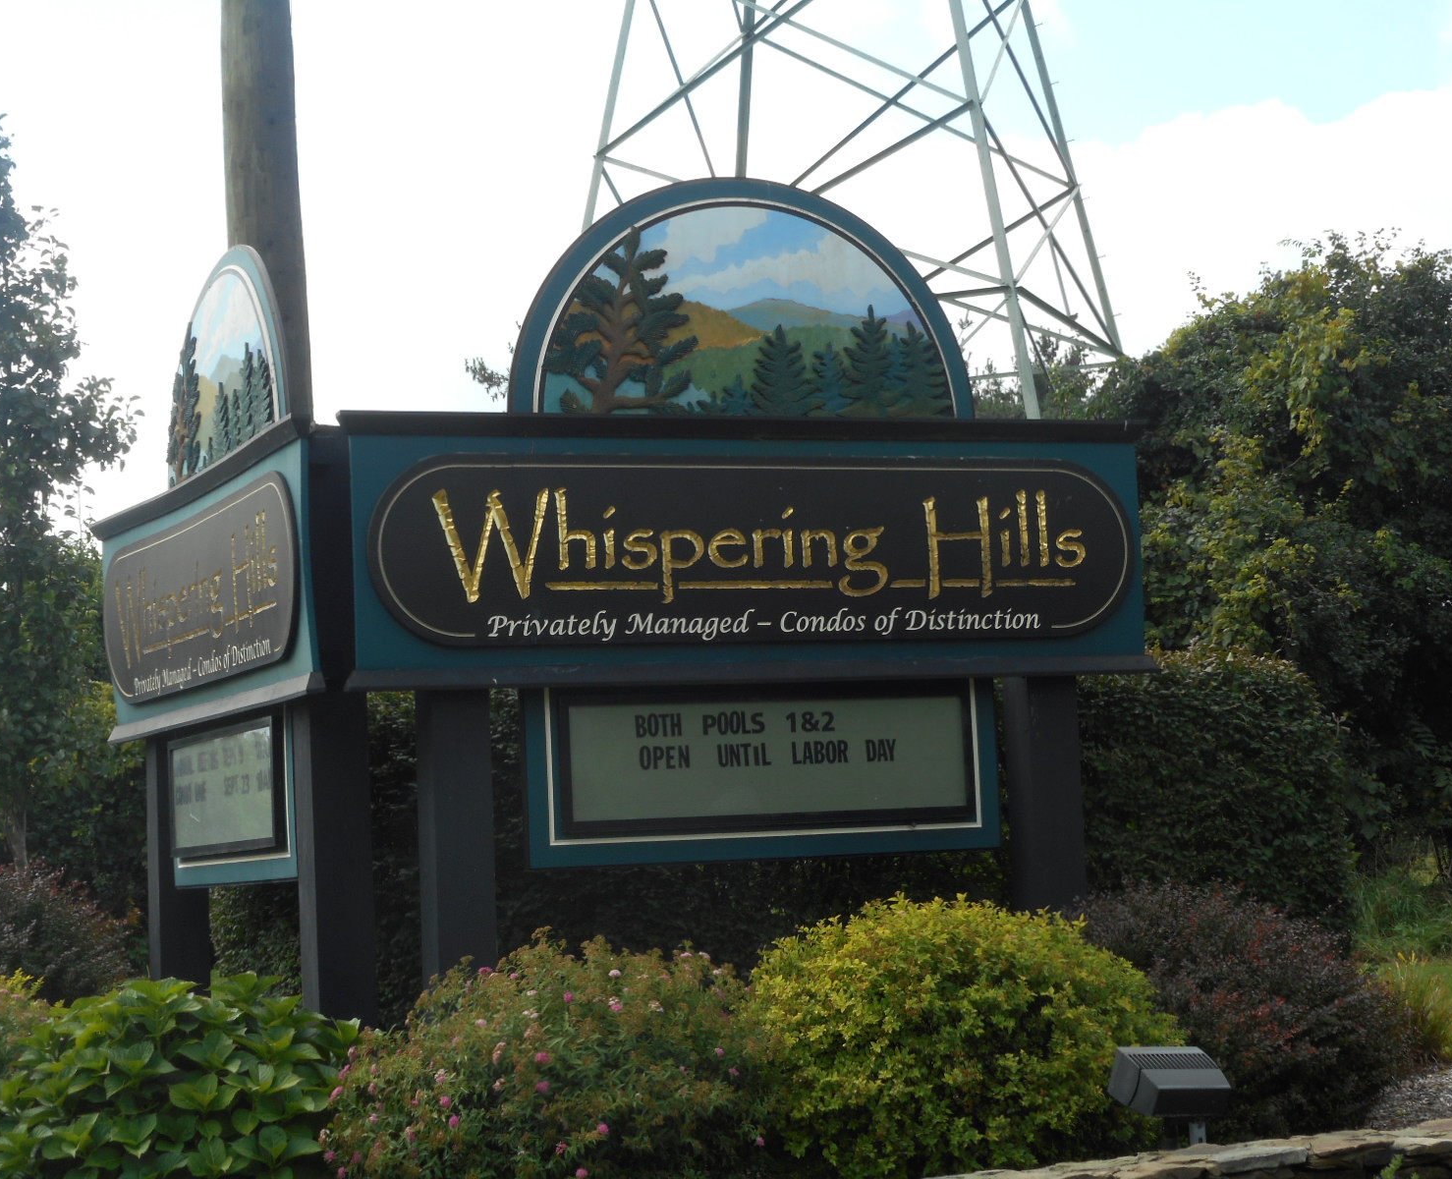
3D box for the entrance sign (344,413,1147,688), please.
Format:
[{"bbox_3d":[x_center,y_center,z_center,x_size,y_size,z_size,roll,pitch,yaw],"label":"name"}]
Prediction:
[{"bbox_3d":[0.132,-0.136,10.981,3.132,0.952,0.213,0,-5,-22],"label":"entrance sign"}]

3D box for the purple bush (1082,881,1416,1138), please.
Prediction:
[{"bbox_3d":[1.866,1.505,10.889,1.197,0.949,1.161,-2,-5,0],"label":"purple bush"}]

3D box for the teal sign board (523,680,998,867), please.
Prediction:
[{"bbox_3d":[0.156,0.649,10.971,1.833,0.628,0.091,0,-5,-22],"label":"teal sign board"}]

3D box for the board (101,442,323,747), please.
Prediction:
[{"bbox_3d":[-2.015,0.039,11.816,0.213,0.952,3.132,0,-5,-24],"label":"board"}]

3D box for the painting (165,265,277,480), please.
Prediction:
[{"bbox_3d":[-1.964,-0.852,11.919,0.061,0.811,1.647,0,-5,-24],"label":"painting"}]

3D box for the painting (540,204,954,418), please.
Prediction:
[{"bbox_3d":[0.072,-1.011,11.144,1.647,0.811,0.061,0,-5,-22],"label":"painting"}]

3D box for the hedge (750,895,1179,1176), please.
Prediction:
[{"bbox_3d":[0.788,1.481,10.065,1.389,0.943,1.347,-2,-5,0],"label":"hedge"}]

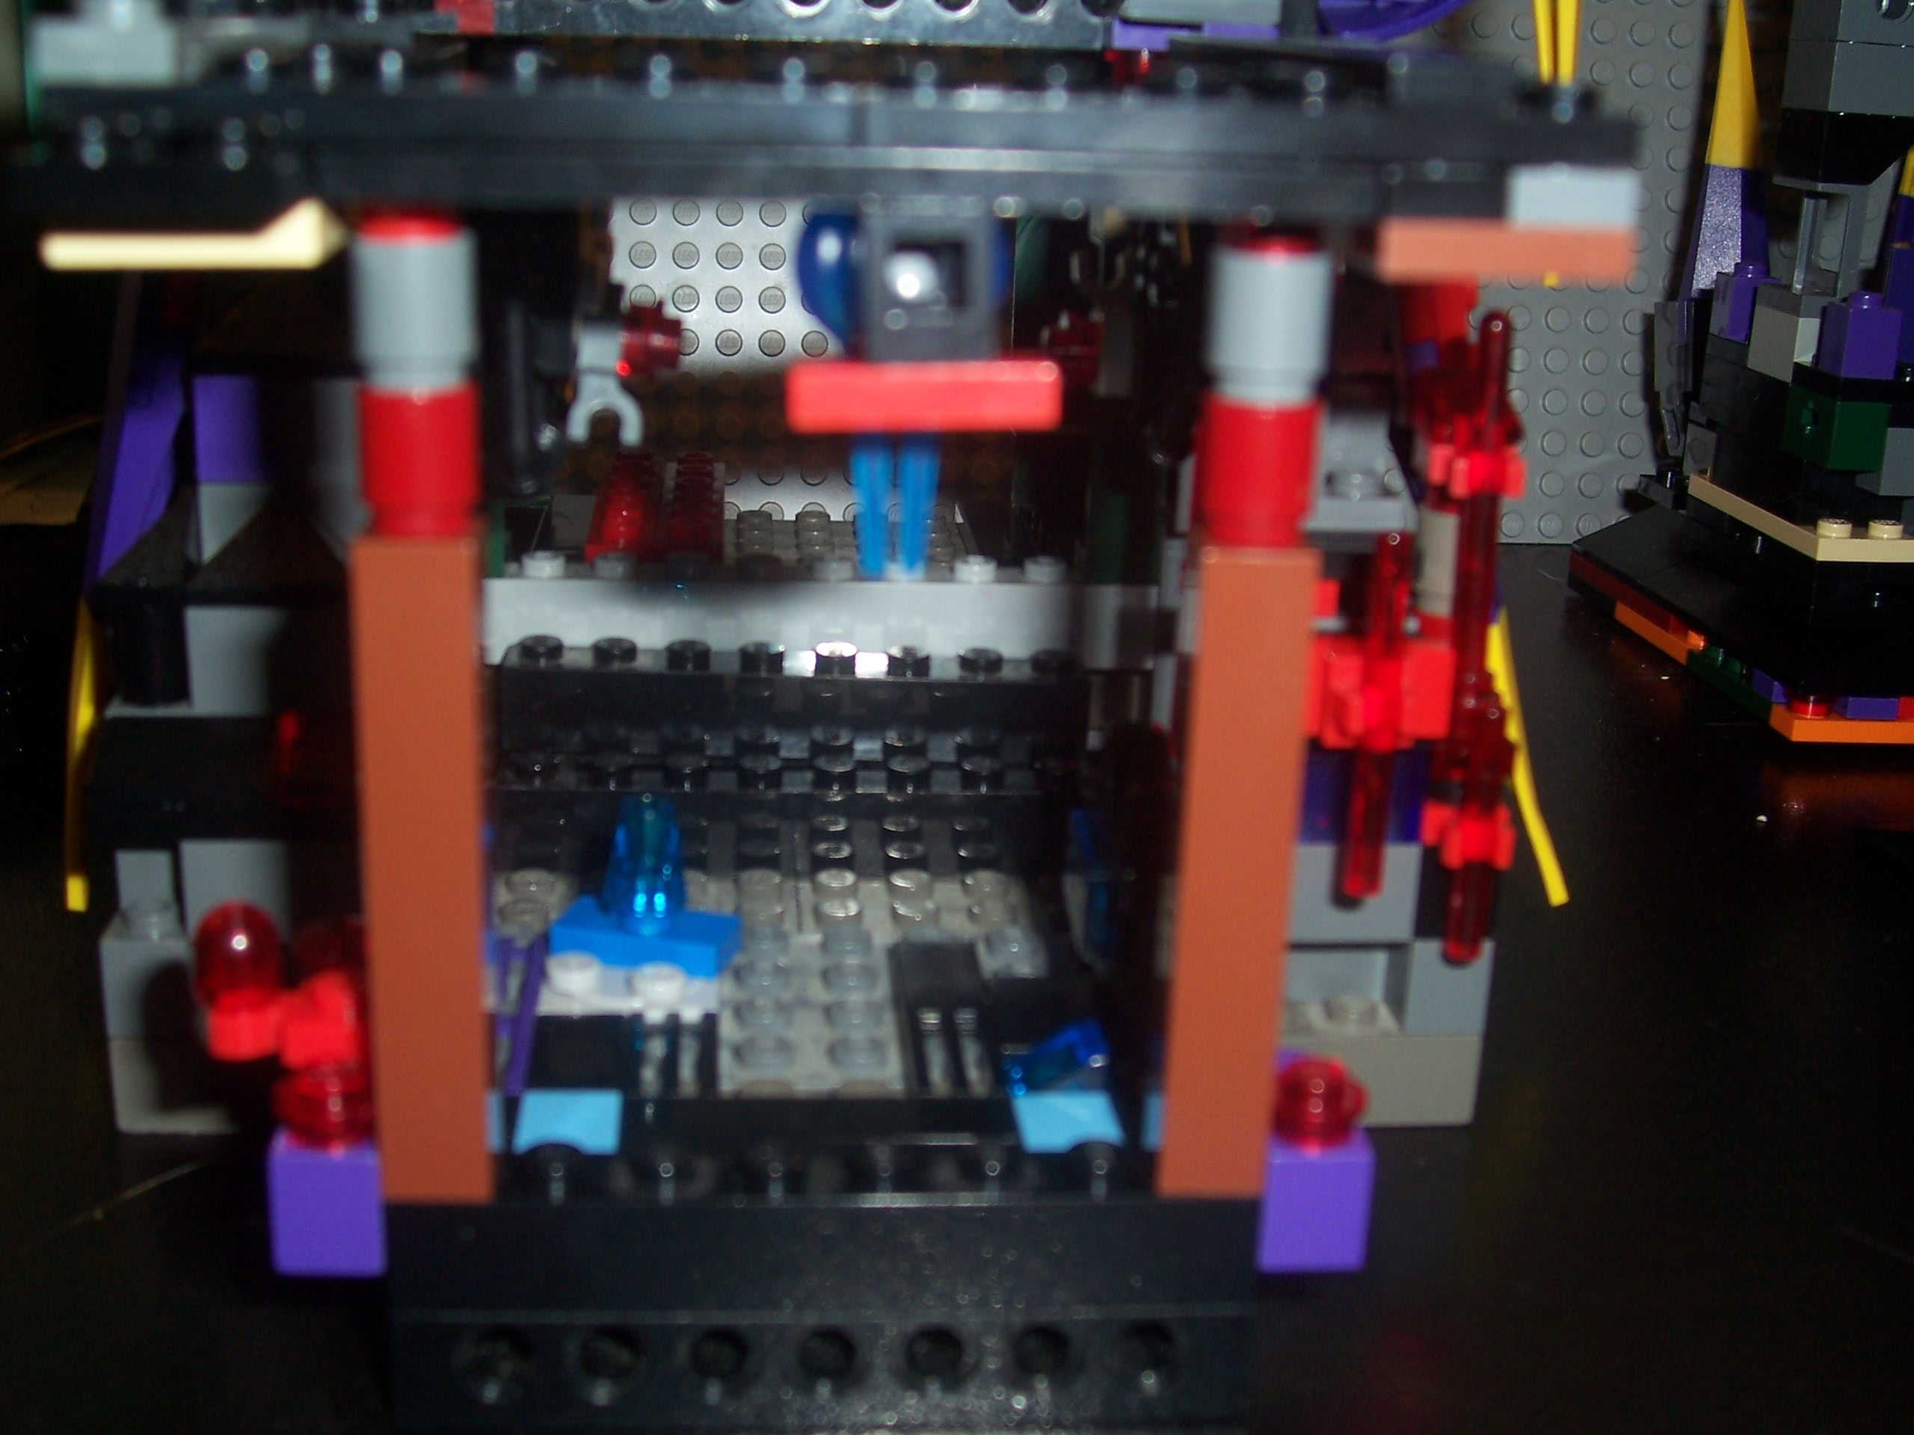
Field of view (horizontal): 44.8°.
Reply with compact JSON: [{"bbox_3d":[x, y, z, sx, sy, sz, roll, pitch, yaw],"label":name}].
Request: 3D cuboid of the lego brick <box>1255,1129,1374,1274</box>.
[{"bbox_3d":[0.026,0.035,0.175,0.008,0.010,0.008,1,18,-5],"label":"lego brick"}]

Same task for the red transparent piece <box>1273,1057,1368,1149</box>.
[{"bbox_3d":[0.027,0.028,0.173,0.008,0.005,0.008,1,18,-5],"label":"red transparent piece"}]

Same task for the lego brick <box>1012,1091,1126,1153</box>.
[{"bbox_3d":[0.009,0.033,0.182,0.008,0.003,0.009,1,17,-5],"label":"lego brick"}]

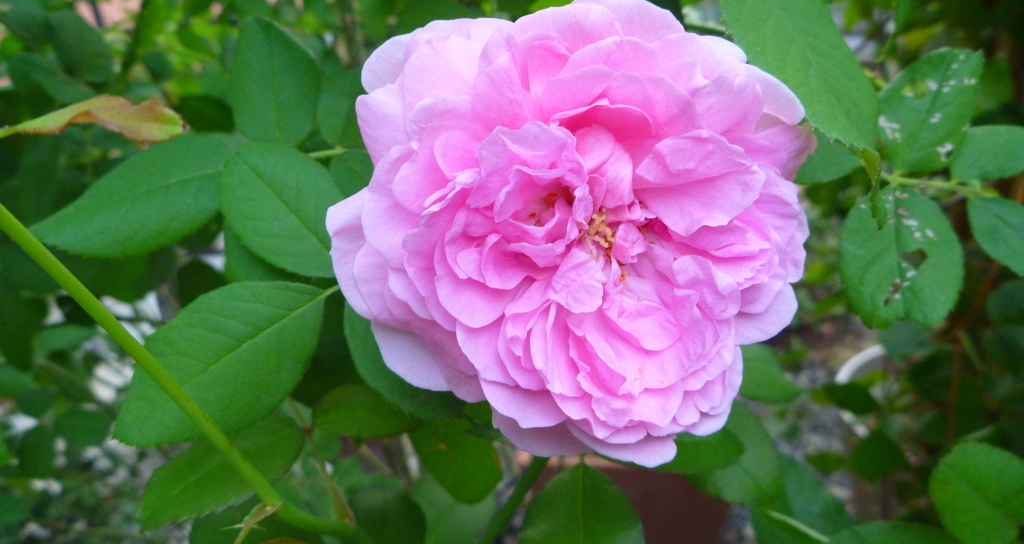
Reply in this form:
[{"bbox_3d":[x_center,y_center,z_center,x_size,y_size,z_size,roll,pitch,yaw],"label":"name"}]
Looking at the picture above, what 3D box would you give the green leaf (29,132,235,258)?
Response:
[{"bbox_3d":[-0.102,-0.023,0.229,0.055,0.010,0.030,-25,58,-14],"label":"green leaf"}]

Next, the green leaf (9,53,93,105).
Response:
[{"bbox_3d":[-0.222,-0.092,0.398,0.051,0.009,0.021,25,50,17],"label":"green leaf"}]

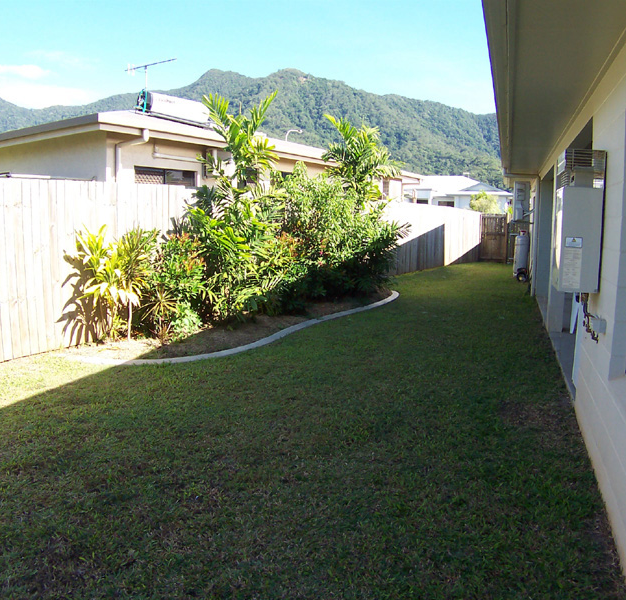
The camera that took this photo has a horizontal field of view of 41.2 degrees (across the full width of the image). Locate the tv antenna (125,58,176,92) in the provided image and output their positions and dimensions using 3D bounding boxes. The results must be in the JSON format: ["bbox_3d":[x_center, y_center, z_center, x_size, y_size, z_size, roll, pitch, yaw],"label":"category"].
[{"bbox_3d":[-3.270,-4.500,16.683,0.400,0.680,1.950,-4,8,-41],"label":"tv antenna"}]

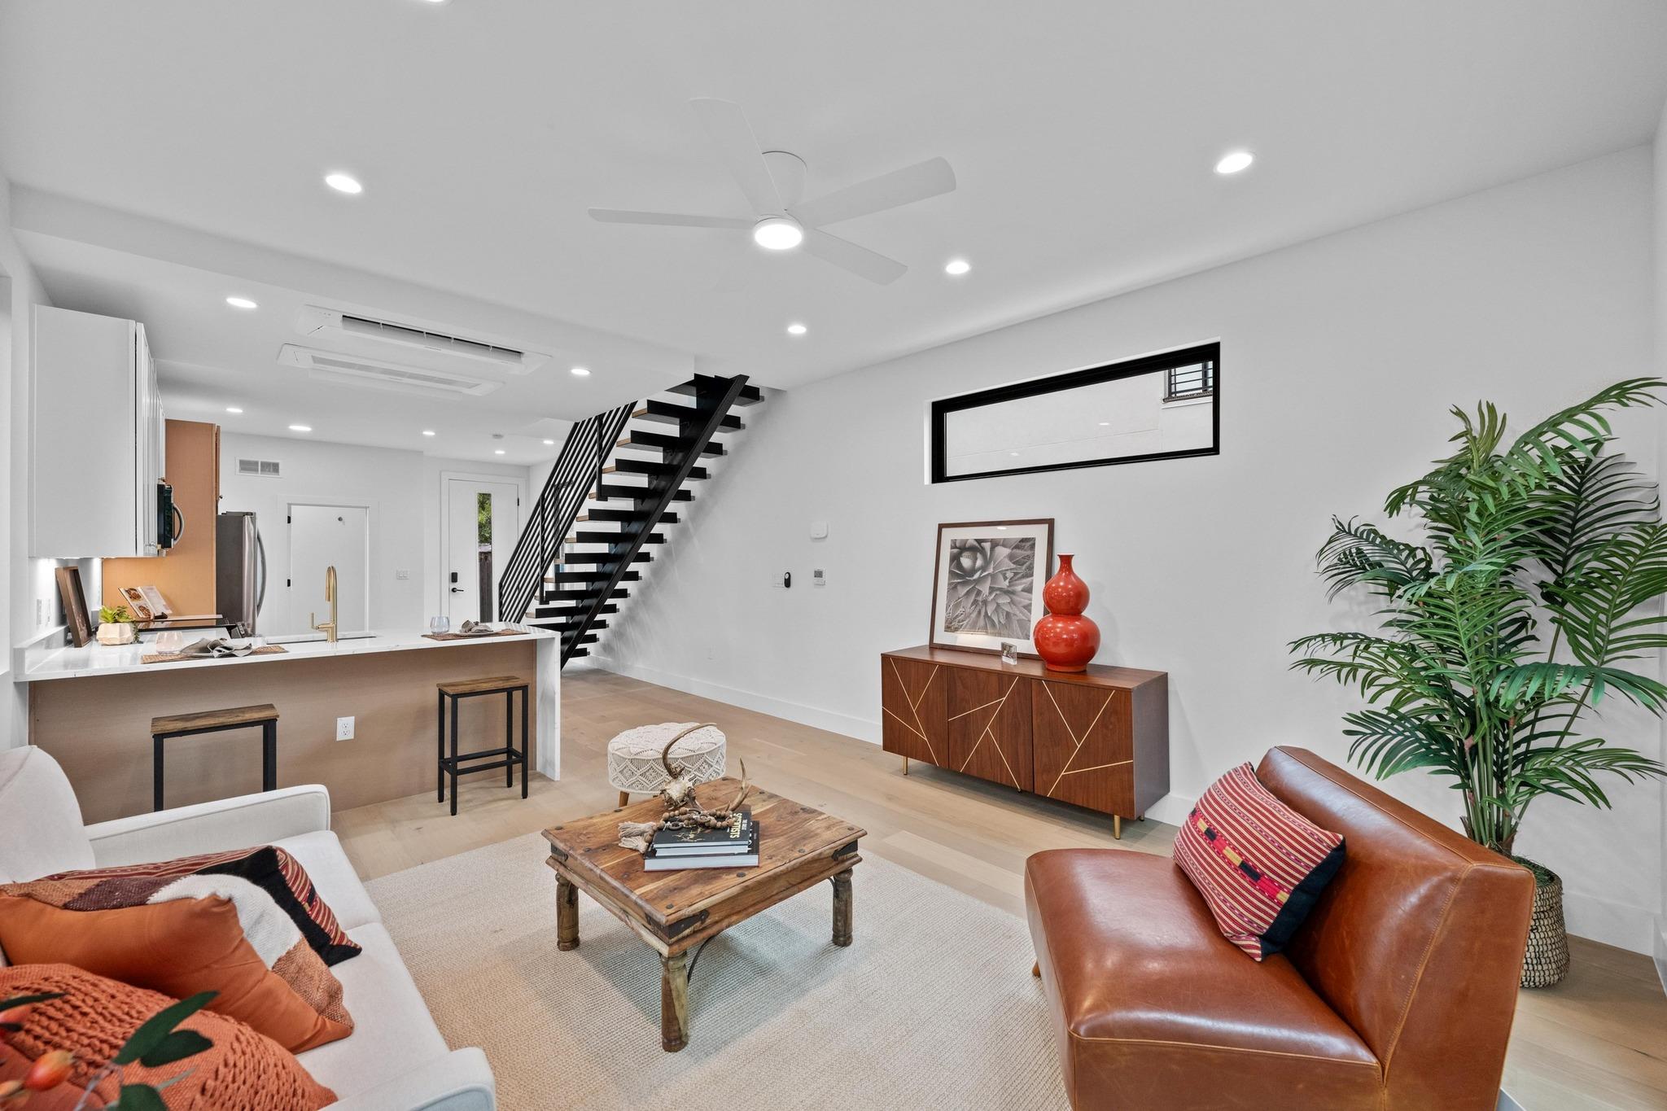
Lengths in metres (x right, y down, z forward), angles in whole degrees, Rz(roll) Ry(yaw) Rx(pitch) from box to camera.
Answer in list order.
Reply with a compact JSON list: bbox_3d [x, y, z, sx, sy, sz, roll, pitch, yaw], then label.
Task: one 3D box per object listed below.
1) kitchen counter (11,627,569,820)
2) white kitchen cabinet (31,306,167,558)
[{"bbox_3d":[-2.808,0.933,3.640,2.124,0.921,1.047,0,0,-44],"label":"kitchen counter"},{"bbox_3d":[-4.464,-0.545,4.043,0.337,1.103,3.092,0,0,-44],"label":"white kitchen cabinet"}]

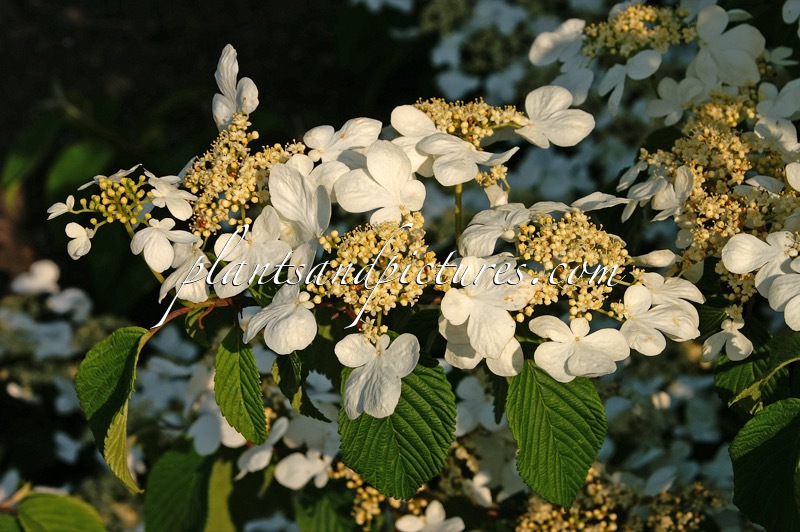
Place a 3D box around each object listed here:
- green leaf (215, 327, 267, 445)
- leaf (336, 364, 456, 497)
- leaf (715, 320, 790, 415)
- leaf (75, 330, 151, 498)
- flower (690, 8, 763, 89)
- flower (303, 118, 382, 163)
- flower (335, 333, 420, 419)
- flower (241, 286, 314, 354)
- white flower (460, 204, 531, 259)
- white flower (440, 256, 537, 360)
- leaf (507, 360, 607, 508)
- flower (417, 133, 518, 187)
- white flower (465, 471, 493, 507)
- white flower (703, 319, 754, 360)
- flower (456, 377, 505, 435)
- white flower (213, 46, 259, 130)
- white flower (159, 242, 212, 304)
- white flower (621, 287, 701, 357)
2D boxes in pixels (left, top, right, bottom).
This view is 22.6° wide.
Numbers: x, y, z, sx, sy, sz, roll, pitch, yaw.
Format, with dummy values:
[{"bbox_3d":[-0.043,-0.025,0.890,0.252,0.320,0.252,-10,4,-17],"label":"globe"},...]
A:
[{"bbox_3d":[-0.069,0.051,0.860,0.020,0.051,0.012,-13,-15,15],"label":"green leaf"},{"bbox_3d":[-0.001,0.072,0.905,0.052,0.068,0.016,-3,-13,-1],"label":"leaf"},{"bbox_3d":[0.164,0.047,0.930,0.037,0.046,0.020,0,-21,6],"label":"leaf"},{"bbox_3d":[-0.130,0.065,0.900,0.030,0.073,0.022,-2,-12,18],"label":"leaf"},{"bbox_3d":[0.161,-0.108,0.980,0.036,0.039,0.014,0,-17,9],"label":"flower"},{"bbox_3d":[-0.026,-0.057,0.910,0.036,0.011,0.024,0,53,0],"label":"flower"},{"bbox_3d":[-0.010,0.049,0.890,0.038,0.038,0.012,0,-14,0],"label":"flower"},{"bbox_3d":[-0.048,0.021,0.790,0.030,0.030,0.015,-6,-22,-18],"label":"flower"},{"bbox_3d":[0.038,-0.014,0.800,0.031,0.022,0.015,-10,-27,-30],"label":"white flower"},{"bbox_3d":[0.035,0.017,0.790,0.039,0.043,0.015,5,-16,17],"label":"white flower"},{"bbox_3d":[0.066,0.070,0.850,0.041,0.065,0.013,-12,-11,-3],"label":"leaf"},{"bbox_3d":[0.028,-0.045,0.840,0.042,0.015,0.022,3,56,-2],"label":"flower"},{"bbox_3d":[0.042,0.118,1.060,0.017,0.020,0.010,0,-18,-12],"label":"white flower"},{"bbox_3d":[0.142,0.032,0.870,0.021,0.018,0.011,0,-6,-6],"label":"white flower"},{"bbox_3d":[0.043,0.079,1.120,0.031,0.034,0.012,0,-18,-3],"label":"flower"},{"bbox_3d":[-0.072,-0.078,0.870,0.020,0.036,0.015,-3,-11,-18],"label":"white flower"},{"bbox_3d":[-0.087,0.003,0.810,0.022,0.027,0.014,-11,-18,-33],"label":"white flower"},{"bbox_3d":[0.117,0.025,0.900,0.037,0.033,0.013,0,-24,-6],"label":"white flower"}]

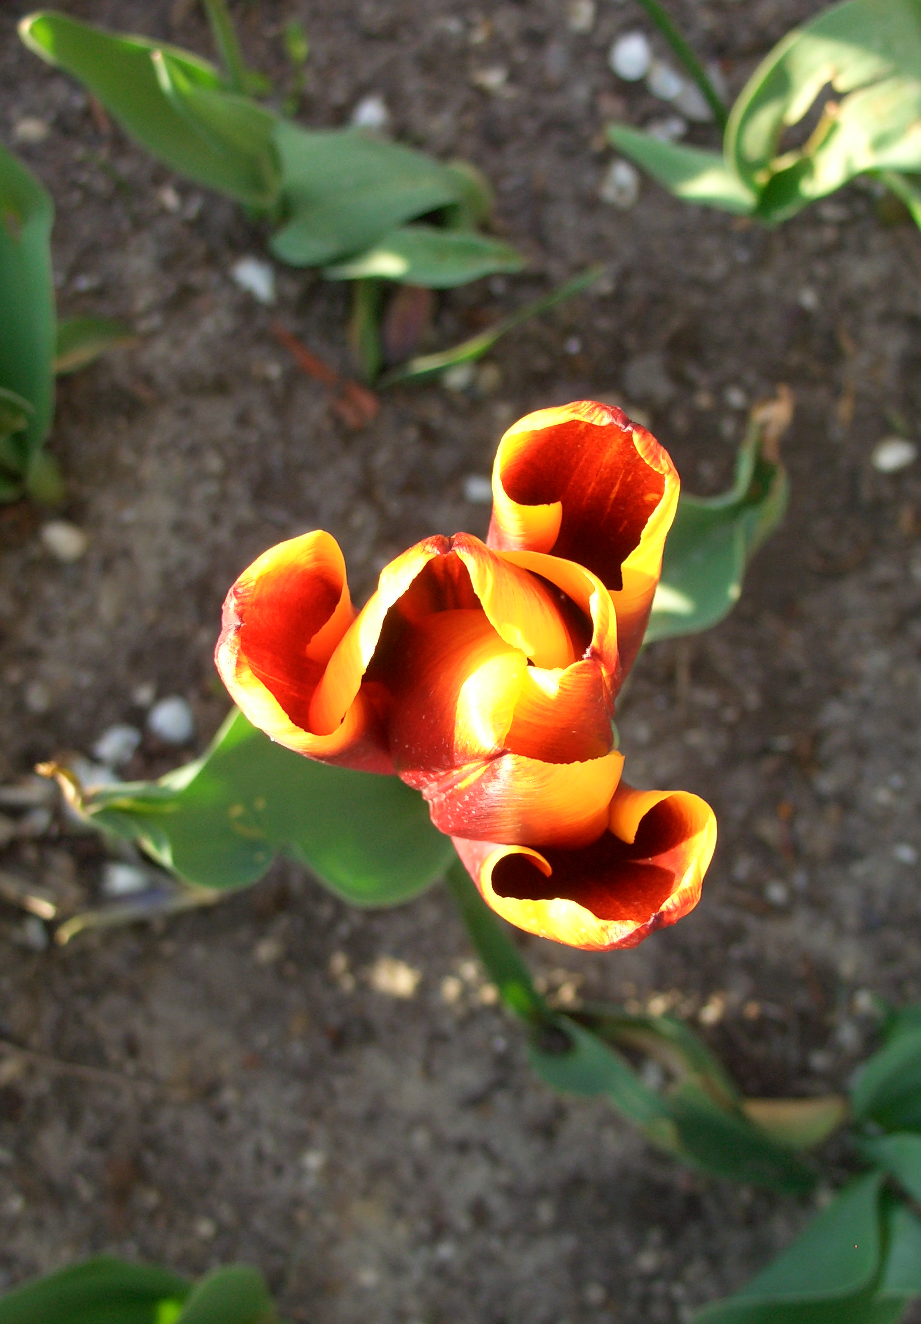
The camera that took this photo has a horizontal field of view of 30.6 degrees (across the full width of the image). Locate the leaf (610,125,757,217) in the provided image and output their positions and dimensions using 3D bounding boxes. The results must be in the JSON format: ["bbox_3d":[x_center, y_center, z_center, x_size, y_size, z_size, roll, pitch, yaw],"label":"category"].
[{"bbox_3d":[0.096,-0.208,0.714,0.070,0.028,0.027,27,81,4],"label":"leaf"}]

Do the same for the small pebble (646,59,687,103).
[{"bbox_3d":[0.092,-0.260,0.754,0.016,0.011,0.019,-22,81,-4],"label":"small pebble"}]

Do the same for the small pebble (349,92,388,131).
[{"bbox_3d":[-0.041,-0.245,0.750,0.015,0.010,0.017,-6,80,-2],"label":"small pebble"}]

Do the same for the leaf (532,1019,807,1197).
[{"bbox_3d":[0.075,0.159,0.607,0.112,0.038,0.040,27,78,9],"label":"leaf"}]

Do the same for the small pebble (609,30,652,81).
[{"bbox_3d":[0.076,-0.272,0.755,0.019,0.012,0.021,-9,80,-2],"label":"small pebble"}]

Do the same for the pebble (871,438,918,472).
[{"bbox_3d":[0.176,-0.083,0.681,0.018,0.009,0.013,-6,76,1],"label":"pebble"}]

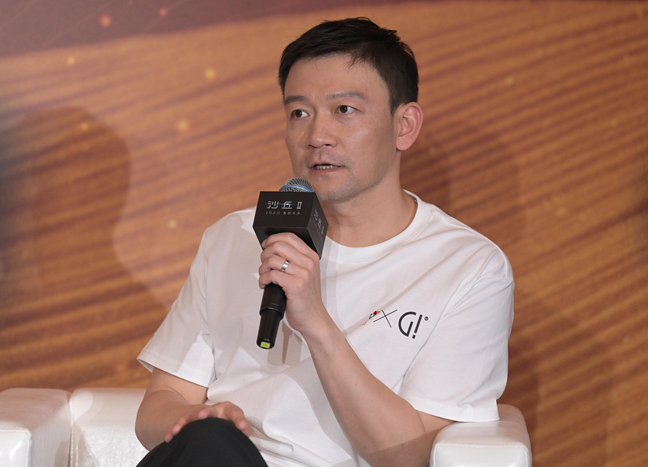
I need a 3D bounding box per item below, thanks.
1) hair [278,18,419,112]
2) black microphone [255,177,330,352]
[{"bbox_3d":[0.034,-0.213,4.790,0.170,0.155,0.210,-6,-4,28],"label":"hair"},{"bbox_3d":[-0.055,0.036,4.630,0.074,0.250,0.074,1,-32,16],"label":"black microphone"}]

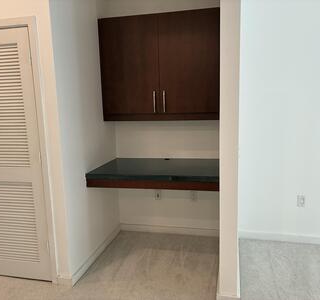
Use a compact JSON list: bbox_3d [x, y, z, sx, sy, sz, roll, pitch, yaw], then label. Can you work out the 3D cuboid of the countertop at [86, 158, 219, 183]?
[{"bbox_3d":[-0.002,0.180,2.889,1.161,0.049,0.737,0,9,13],"label":"countertop"}]

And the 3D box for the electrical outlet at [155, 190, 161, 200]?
[{"bbox_3d":[-0.024,0.507,3.325,0.072,0.117,0.010,0,9,13],"label":"electrical outlet"}]

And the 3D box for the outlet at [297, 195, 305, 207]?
[{"bbox_3d":[1.396,0.508,2.978,0.072,0.117,0.010,0,9,13],"label":"outlet"}]

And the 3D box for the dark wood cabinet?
[{"bbox_3d":[0.022,-0.792,2.963,1.161,0.983,0.281,0,9,13],"label":"dark wood cabinet"}]

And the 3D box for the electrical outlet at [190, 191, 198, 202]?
[{"bbox_3d":[0.370,0.501,3.230,0.072,0.117,0.010,0,9,13],"label":"electrical outlet"}]

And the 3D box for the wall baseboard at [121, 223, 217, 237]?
[{"bbox_3d":[0.106,0.902,3.356,1.161,0.088,0.015,0,9,13],"label":"wall baseboard"}]

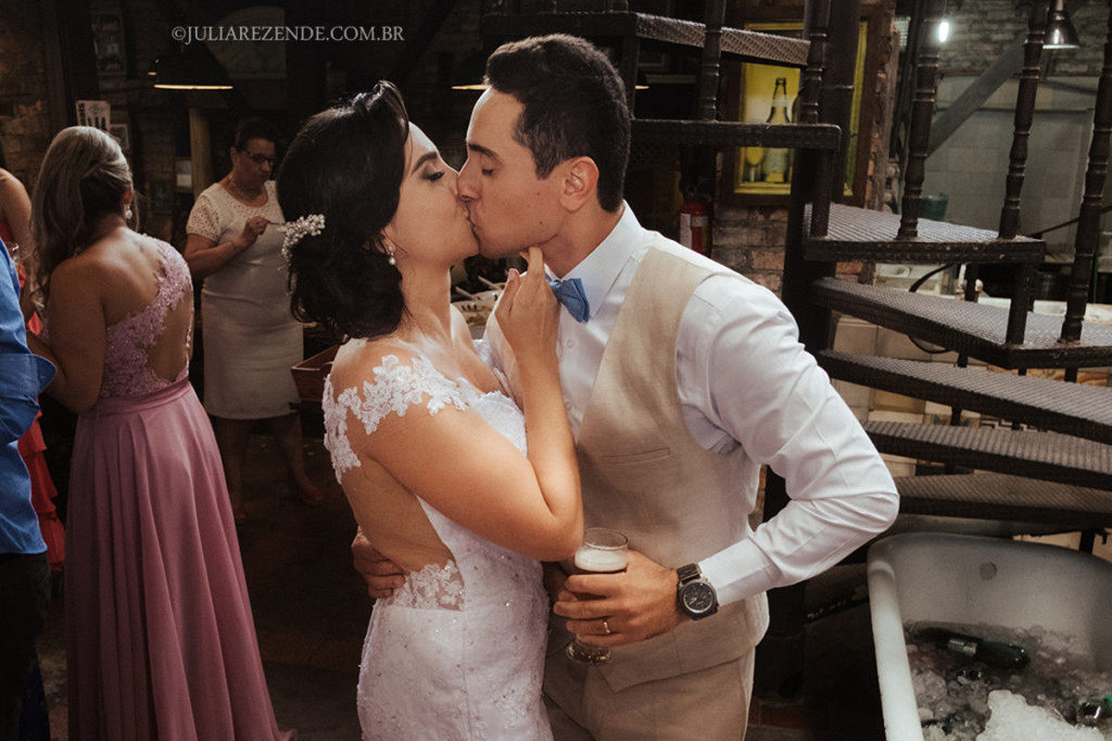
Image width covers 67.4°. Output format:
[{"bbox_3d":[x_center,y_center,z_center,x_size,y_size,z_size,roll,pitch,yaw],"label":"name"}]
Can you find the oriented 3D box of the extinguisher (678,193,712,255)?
[{"bbox_3d":[0.586,-0.531,3.553,0.150,0.470,0.145,2,13,7],"label":"extinguisher"}]

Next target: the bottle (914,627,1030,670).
[{"bbox_3d":[1.014,0.695,2.084,0.300,0.085,0.085,3,13,20],"label":"bottle"}]

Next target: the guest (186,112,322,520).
[{"bbox_3d":[-1.255,-0.196,3.470,0.420,1.640,0.500,13,18,43],"label":"guest"}]

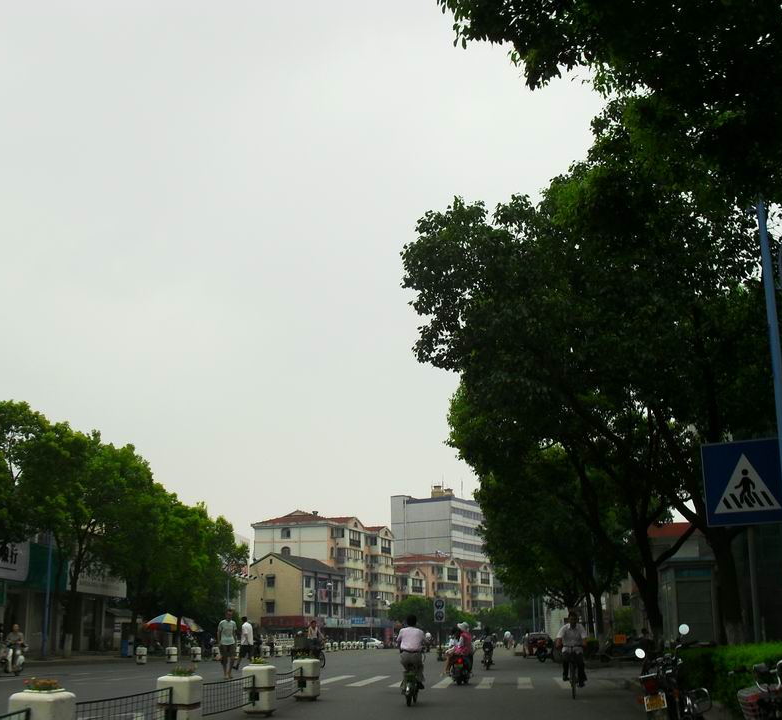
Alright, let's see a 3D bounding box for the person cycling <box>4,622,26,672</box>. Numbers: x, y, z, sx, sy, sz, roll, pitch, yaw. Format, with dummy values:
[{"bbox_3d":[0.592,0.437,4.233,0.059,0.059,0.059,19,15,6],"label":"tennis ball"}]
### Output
[{"bbox_3d":[-11.532,8.824,29.728,0.550,1.430,0.750,13,-20,-38],"label":"person cycling"}]

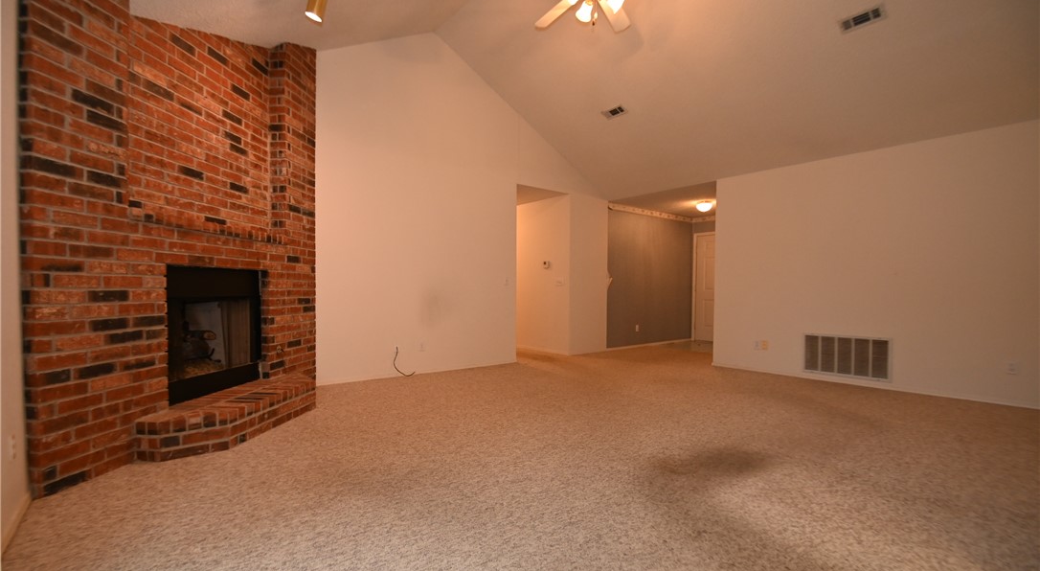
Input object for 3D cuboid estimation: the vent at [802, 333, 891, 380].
[{"bbox_3d":[3.475,0.760,4.635,0.040,0.447,0.780,0,0,-40],"label":"vent"}]

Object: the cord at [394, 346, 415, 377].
[{"bbox_3d":[-1.305,0.852,4.880,0.250,0.335,0.080,0,0,-40],"label":"cord"}]

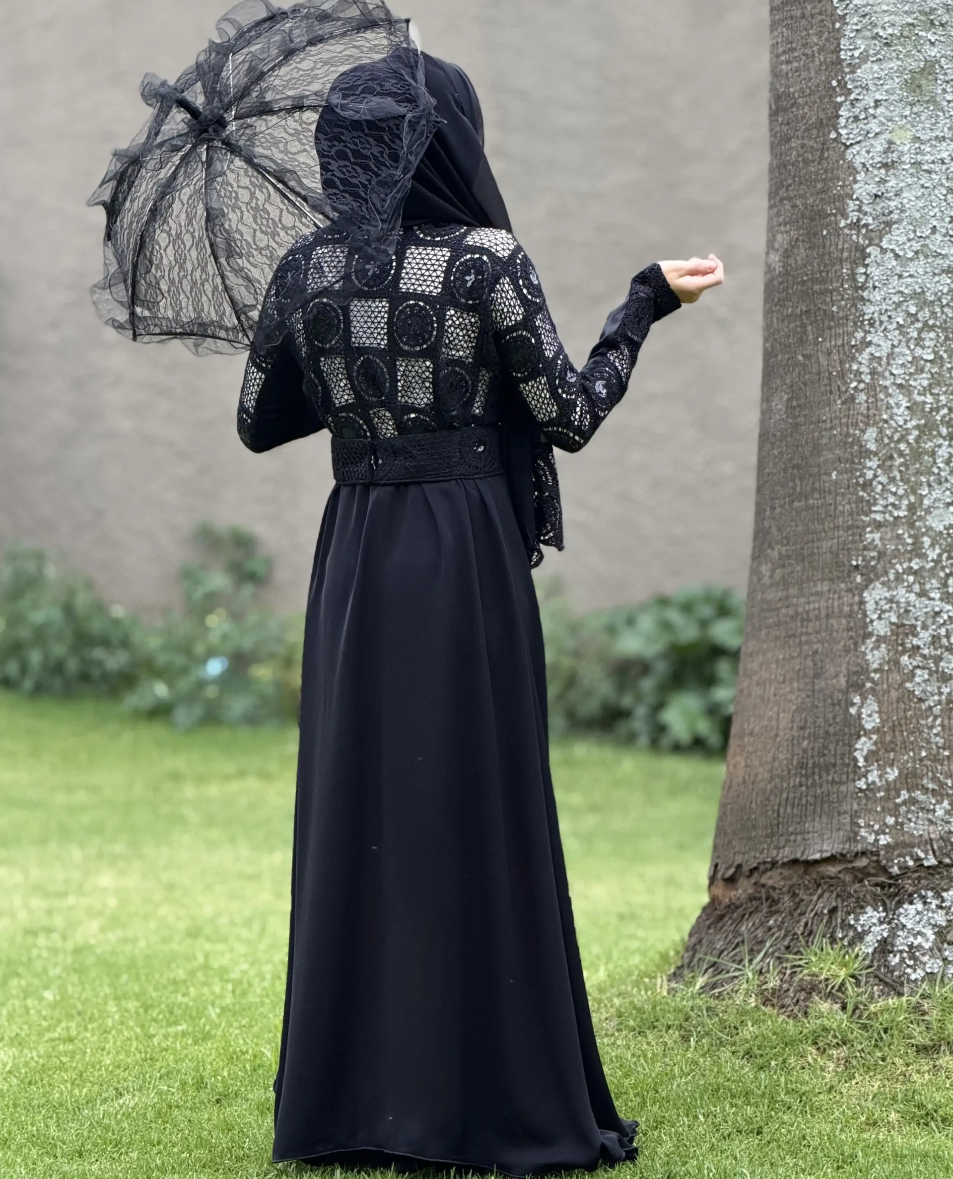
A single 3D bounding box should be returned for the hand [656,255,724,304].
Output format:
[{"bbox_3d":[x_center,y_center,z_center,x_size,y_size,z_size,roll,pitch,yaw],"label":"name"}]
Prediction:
[{"bbox_3d":[0.328,-0.472,5.580,0.105,0.072,0.080,-2,6,-22],"label":"hand"}]

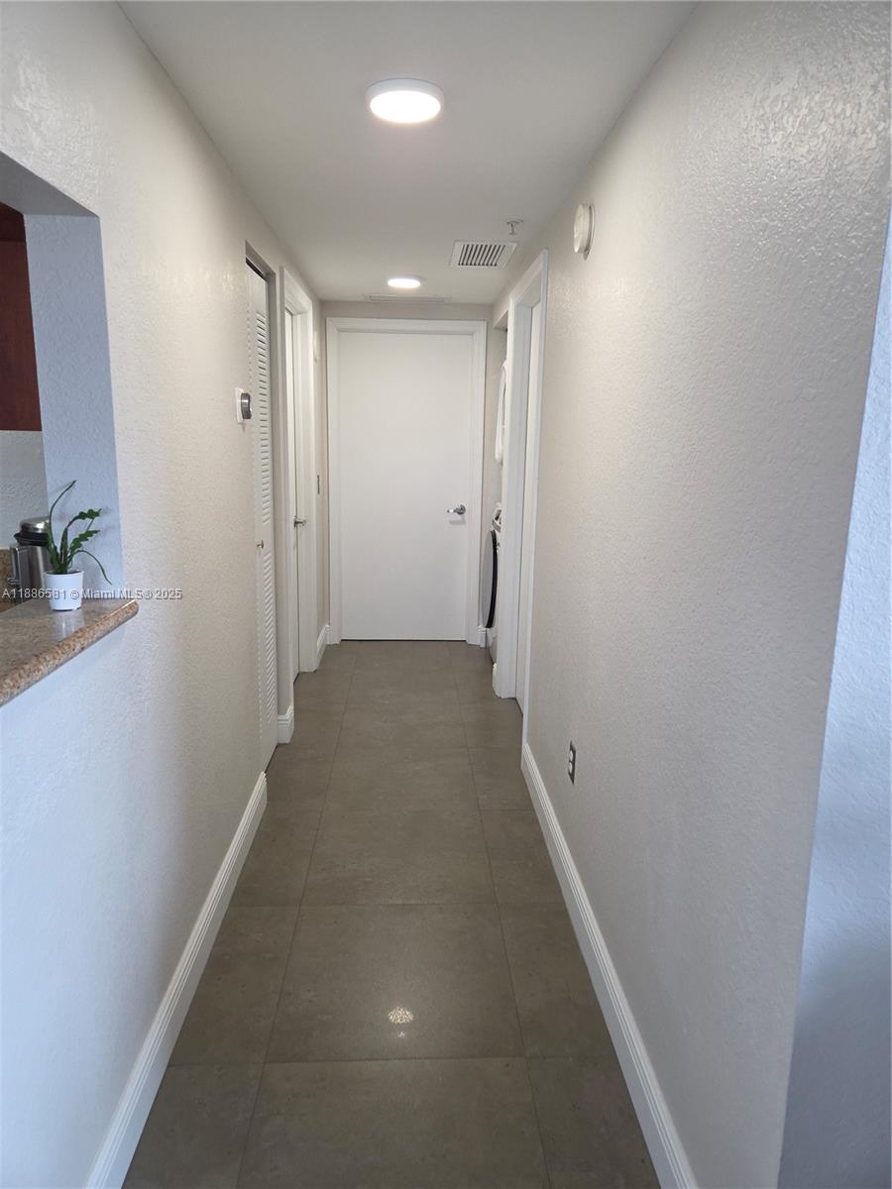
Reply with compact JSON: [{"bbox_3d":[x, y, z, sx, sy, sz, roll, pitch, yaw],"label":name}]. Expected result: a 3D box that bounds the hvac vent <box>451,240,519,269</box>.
[{"bbox_3d":[0.172,-1.592,3.716,0.283,0.020,0.520,0,11,-3],"label":"hvac vent"}]

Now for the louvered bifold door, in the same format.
[{"bbox_3d":[-0.759,-0.252,3.165,0.035,1.995,0.580,0,11,-3],"label":"louvered bifold door"}]

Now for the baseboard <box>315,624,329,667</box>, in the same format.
[{"bbox_3d":[-0.792,0.323,5.064,0.020,0.140,0.610,0,11,-3],"label":"baseboard"}]

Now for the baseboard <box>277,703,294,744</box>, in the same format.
[{"bbox_3d":[-0.743,0.598,3.683,0.055,0.140,0.170,0,11,-3],"label":"baseboard"}]

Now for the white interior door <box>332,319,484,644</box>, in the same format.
[{"bbox_3d":[-0.261,-0.708,5.240,0.990,2.100,0.090,0,11,-3],"label":"white interior door"}]

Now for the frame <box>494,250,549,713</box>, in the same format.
[{"bbox_3d":[0.386,-0.382,3.696,0.120,2.090,0.970,0,11,-3],"label":"frame"}]

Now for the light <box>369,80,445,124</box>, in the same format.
[{"bbox_3d":[-0.103,-1.245,2.001,0.197,0.030,0.197,0,11,-3],"label":"light"}]

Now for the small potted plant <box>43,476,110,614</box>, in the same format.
[{"bbox_3d":[-0.659,-0.088,1.406,0.110,0.230,0.105,0,11,-3],"label":"small potted plant"}]

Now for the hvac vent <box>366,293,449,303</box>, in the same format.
[{"bbox_3d":[-0.236,-1.834,4.904,0.550,0.020,0.230,0,11,-3],"label":"hvac vent"}]

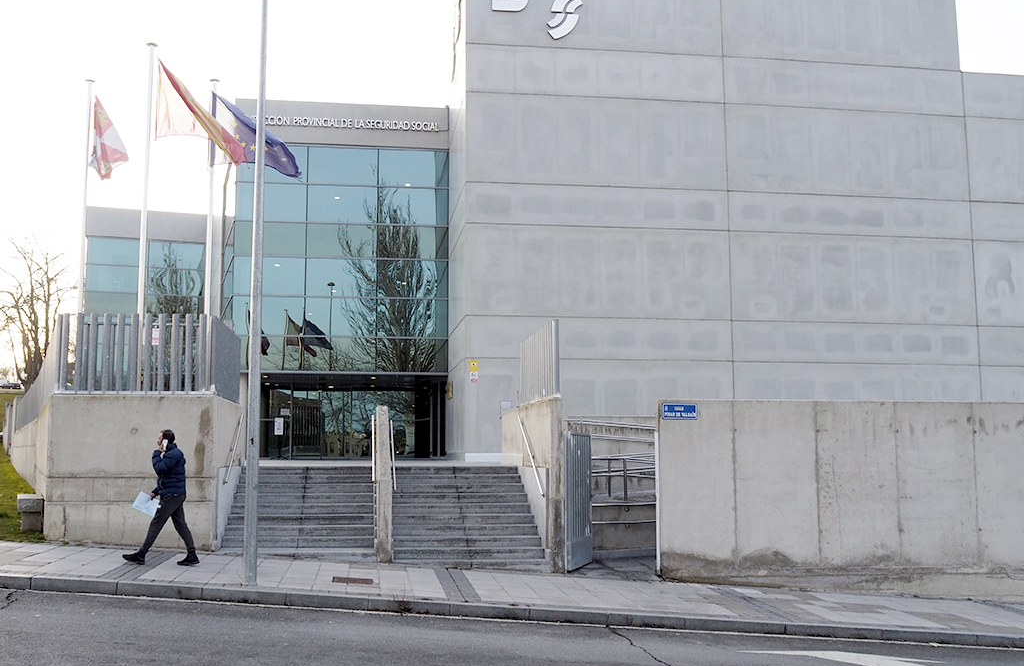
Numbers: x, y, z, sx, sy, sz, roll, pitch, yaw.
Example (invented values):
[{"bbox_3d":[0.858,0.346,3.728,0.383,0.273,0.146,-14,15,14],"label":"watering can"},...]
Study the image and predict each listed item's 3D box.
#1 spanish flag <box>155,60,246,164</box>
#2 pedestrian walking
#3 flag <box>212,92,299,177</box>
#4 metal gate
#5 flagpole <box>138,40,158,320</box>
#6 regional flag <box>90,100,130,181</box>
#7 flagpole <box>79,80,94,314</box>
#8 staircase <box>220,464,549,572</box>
[{"bbox_3d":[-5.164,-3.672,13.733,1.450,1.620,0.450,4,-8,-32],"label":"spanish flag"},{"bbox_3d":[-4.655,2.191,11.000,0.970,1.750,0.520,1,-7,-8],"label":"pedestrian walking"},{"bbox_3d":[-4.602,-3.571,14.977,1.450,1.360,0.450,4,-8,-28],"label":"flag"},{"bbox_3d":[1.118,2.767,13.750,0.080,2.200,1.319,-3,-8,23],"label":"metal gate"},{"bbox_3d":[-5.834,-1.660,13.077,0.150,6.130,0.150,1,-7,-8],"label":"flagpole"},{"bbox_3d":[-7.103,-3.424,14.580,0.700,1.360,0.420,1,-7,-8],"label":"regional flag"},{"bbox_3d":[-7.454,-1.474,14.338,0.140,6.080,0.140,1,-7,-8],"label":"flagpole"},{"bbox_3d":[-2.102,3.045,13.978,5.050,1.600,2.650,1,-7,-8],"label":"staircase"}]

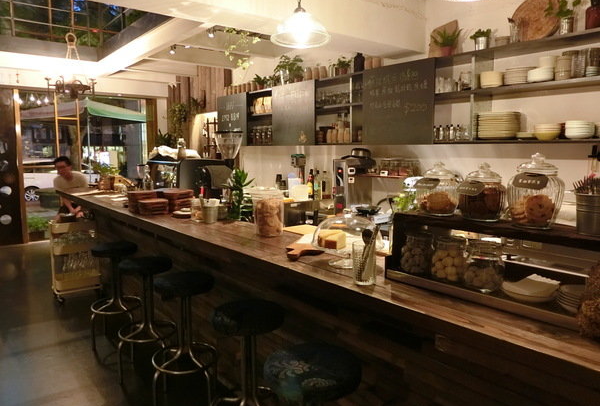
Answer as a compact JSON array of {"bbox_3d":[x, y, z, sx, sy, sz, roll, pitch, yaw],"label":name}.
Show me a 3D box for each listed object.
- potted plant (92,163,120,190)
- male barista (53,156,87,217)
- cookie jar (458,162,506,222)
[{"bbox_3d":[-2.330,-0.317,5.218,0.280,0.317,0.300,-6,9,-39],"label":"potted plant"},{"bbox_3d":[-2.860,0.112,5.443,0.500,1.340,0.500,-2,7,-18],"label":"male barista"},{"bbox_3d":[0.619,-0.041,1.459,0.148,0.188,0.148,0,7,0],"label":"cookie jar"}]

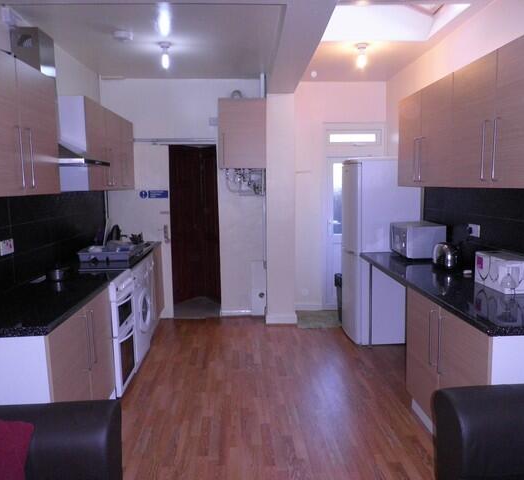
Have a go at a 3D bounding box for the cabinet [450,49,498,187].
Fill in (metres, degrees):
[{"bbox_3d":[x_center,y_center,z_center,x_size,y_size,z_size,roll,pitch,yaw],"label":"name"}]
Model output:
[{"bbox_3d":[1.406,-0.679,2.639,0.330,0.720,0.500,-1,7,-2],"label":"cabinet"}]

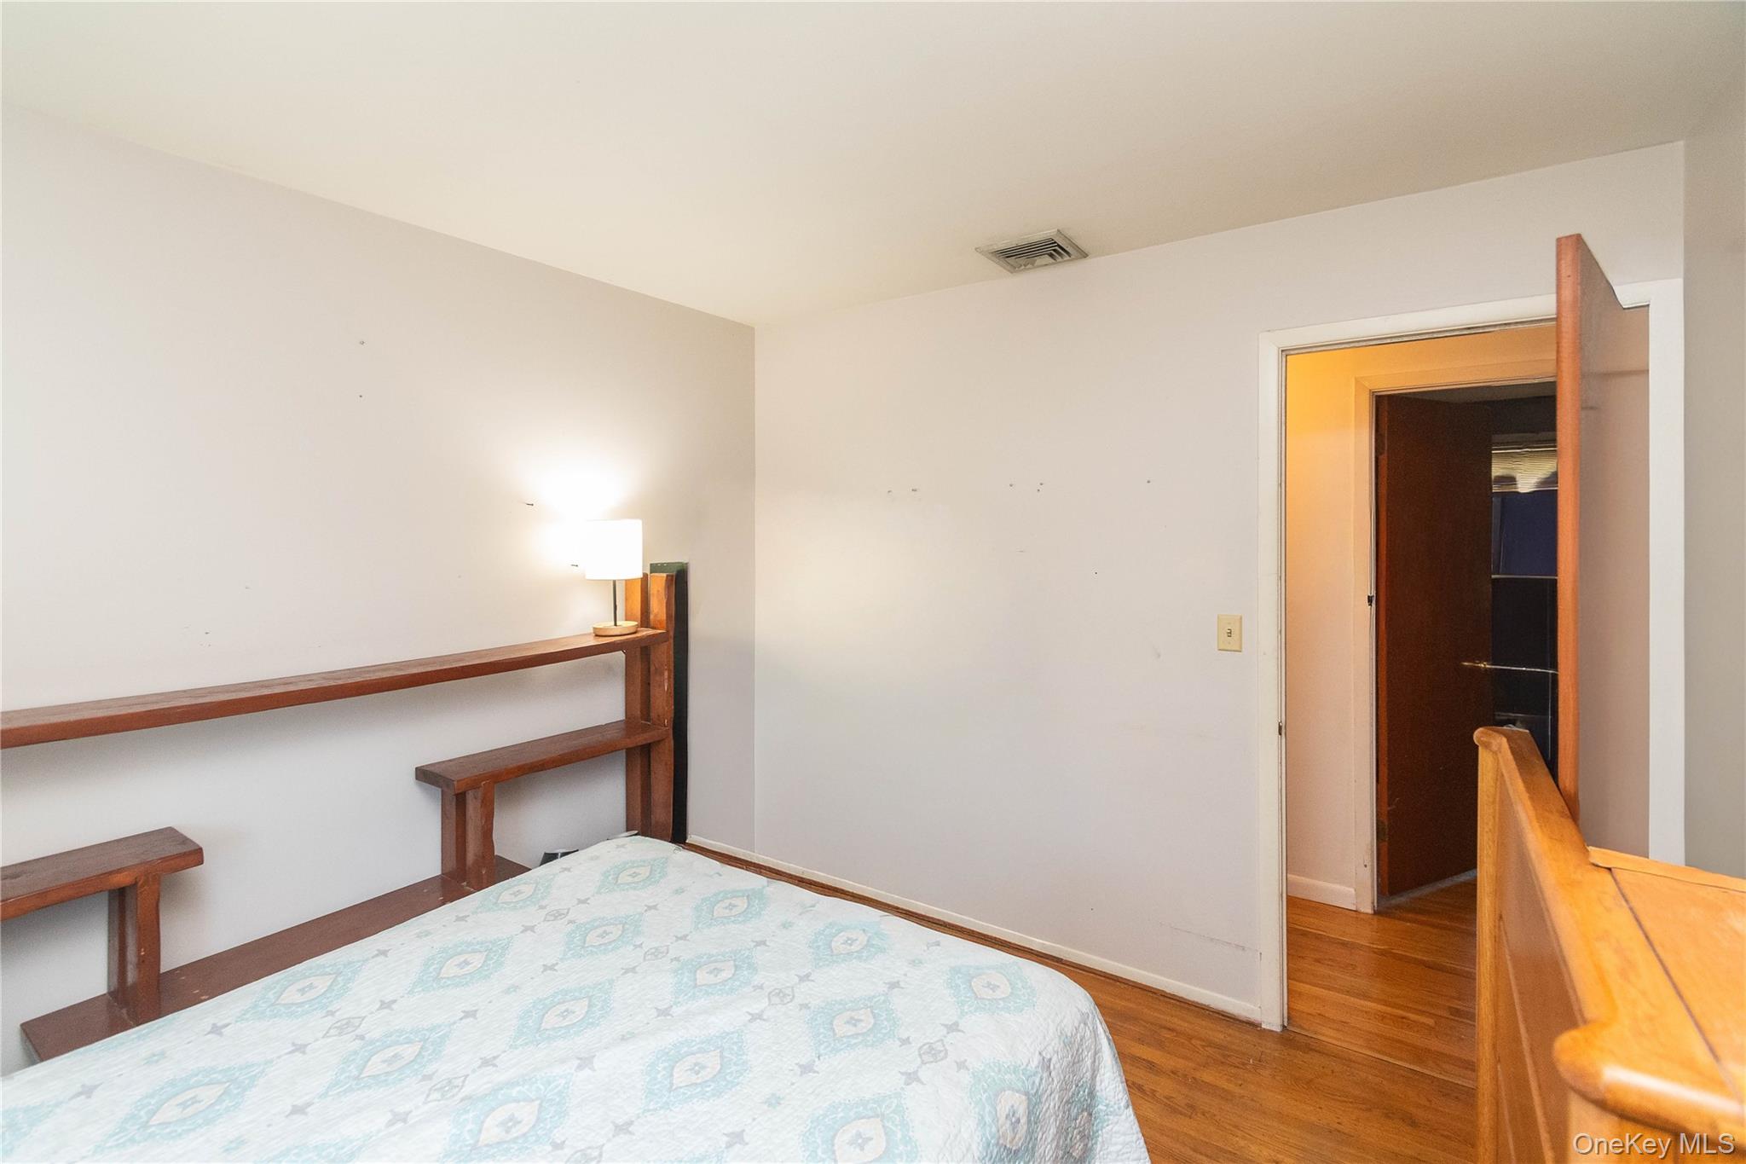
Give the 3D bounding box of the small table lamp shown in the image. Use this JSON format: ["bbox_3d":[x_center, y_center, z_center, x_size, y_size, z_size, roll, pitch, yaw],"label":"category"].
[{"bbox_3d":[-0.870,-0.016,2.455,0.190,0.395,0.190,2,4,38],"label":"small table lamp"}]

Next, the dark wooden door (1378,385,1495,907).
[{"bbox_3d":[2.415,0.247,3.090,0.730,2.030,0.040,-1,3,-23],"label":"dark wooden door"}]

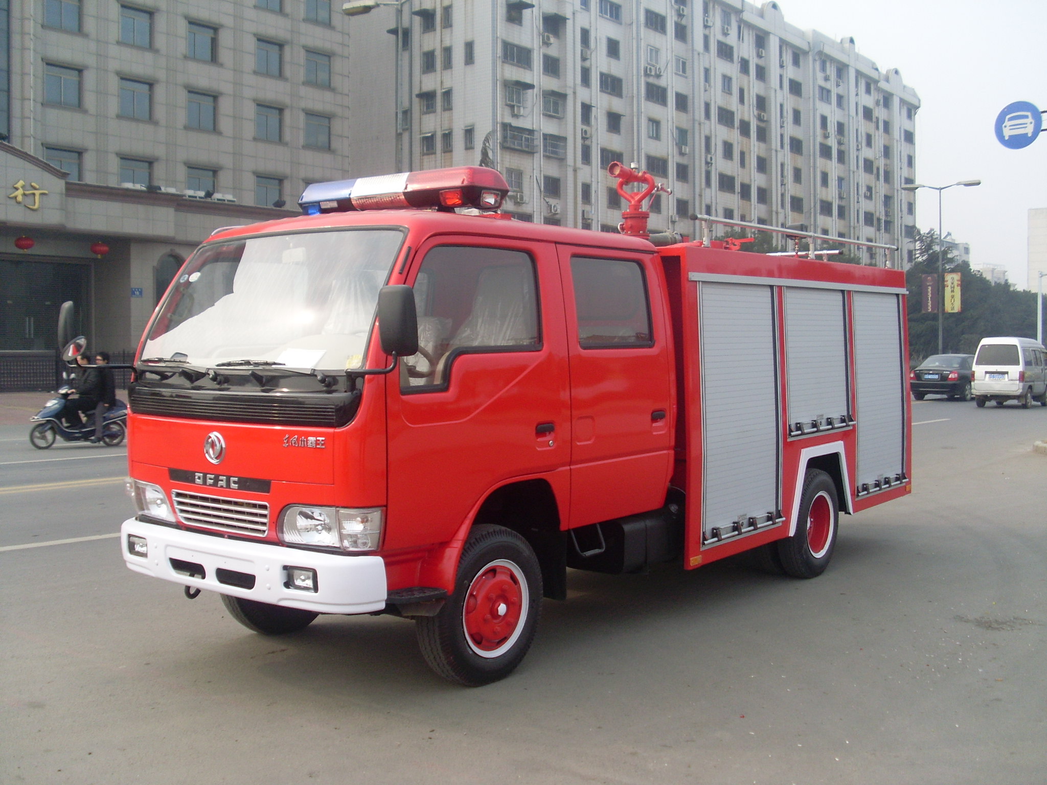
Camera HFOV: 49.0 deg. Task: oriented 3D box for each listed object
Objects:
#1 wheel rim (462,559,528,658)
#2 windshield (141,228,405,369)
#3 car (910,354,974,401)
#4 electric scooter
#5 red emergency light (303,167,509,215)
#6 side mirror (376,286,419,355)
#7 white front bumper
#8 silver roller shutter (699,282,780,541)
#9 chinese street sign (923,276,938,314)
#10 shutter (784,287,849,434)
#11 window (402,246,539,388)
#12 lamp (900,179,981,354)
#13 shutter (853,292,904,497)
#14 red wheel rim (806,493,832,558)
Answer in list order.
[{"bbox_3d":[-0.160,1.014,5.437,0.130,0.460,0.460,3,4,39],"label":"wheel rim"},{"bbox_3d":[-1.177,-0.445,5.118,1.520,0.670,0.160,3,-23,37],"label":"windshield"},{"bbox_3d":[14.180,-0.530,37.800,1.720,1.440,4.500,2,3,37],"label":"car"},{"bbox_3d":[-7.336,0.419,19.000,1.720,1.040,0.650,-2,2,-43],"label":"electric scooter"},{"bbox_3d":[-0.639,-1.020,5.998,1.270,0.190,0.310,2,4,38],"label":"red emergency light"},{"bbox_3d":[-0.462,-0.263,4.230,0.145,0.262,0.070,2,3,21],"label":"side mirror"},{"bbox_3d":[-1.350,0.754,5.181,1.830,0.250,0.250,2,4,38],"label":"white front bumper"},{"bbox_3d":[1.264,0.104,6.684,0.080,1.460,0.990,3,4,37],"label":"silver roller shutter"},{"bbox_3d":[16.988,-4.099,48.000,0.630,1.600,0.040,2,3,37],"label":"chinese street sign"},{"bbox_3d":[1.938,-0.209,7.548,0.070,0.930,0.990,0,3,38],"label":"shutter"},{"bbox_3d":[-0.222,-0.353,5.128,0.050,0.610,0.990,-4,0,38],"label":"window"},{"bbox_3d":[19.265,-5.015,53.148,3.550,9.400,0.380,1,2,34],"label":"lamp"},{"bbox_3d":[2.679,0.004,8.668,0.080,1.500,1.030,0,2,38],"label":"shutter"},{"bbox_3d":[1.945,0.886,7.758,0.150,0.455,0.455,3,3,37],"label":"red wheel rim"}]

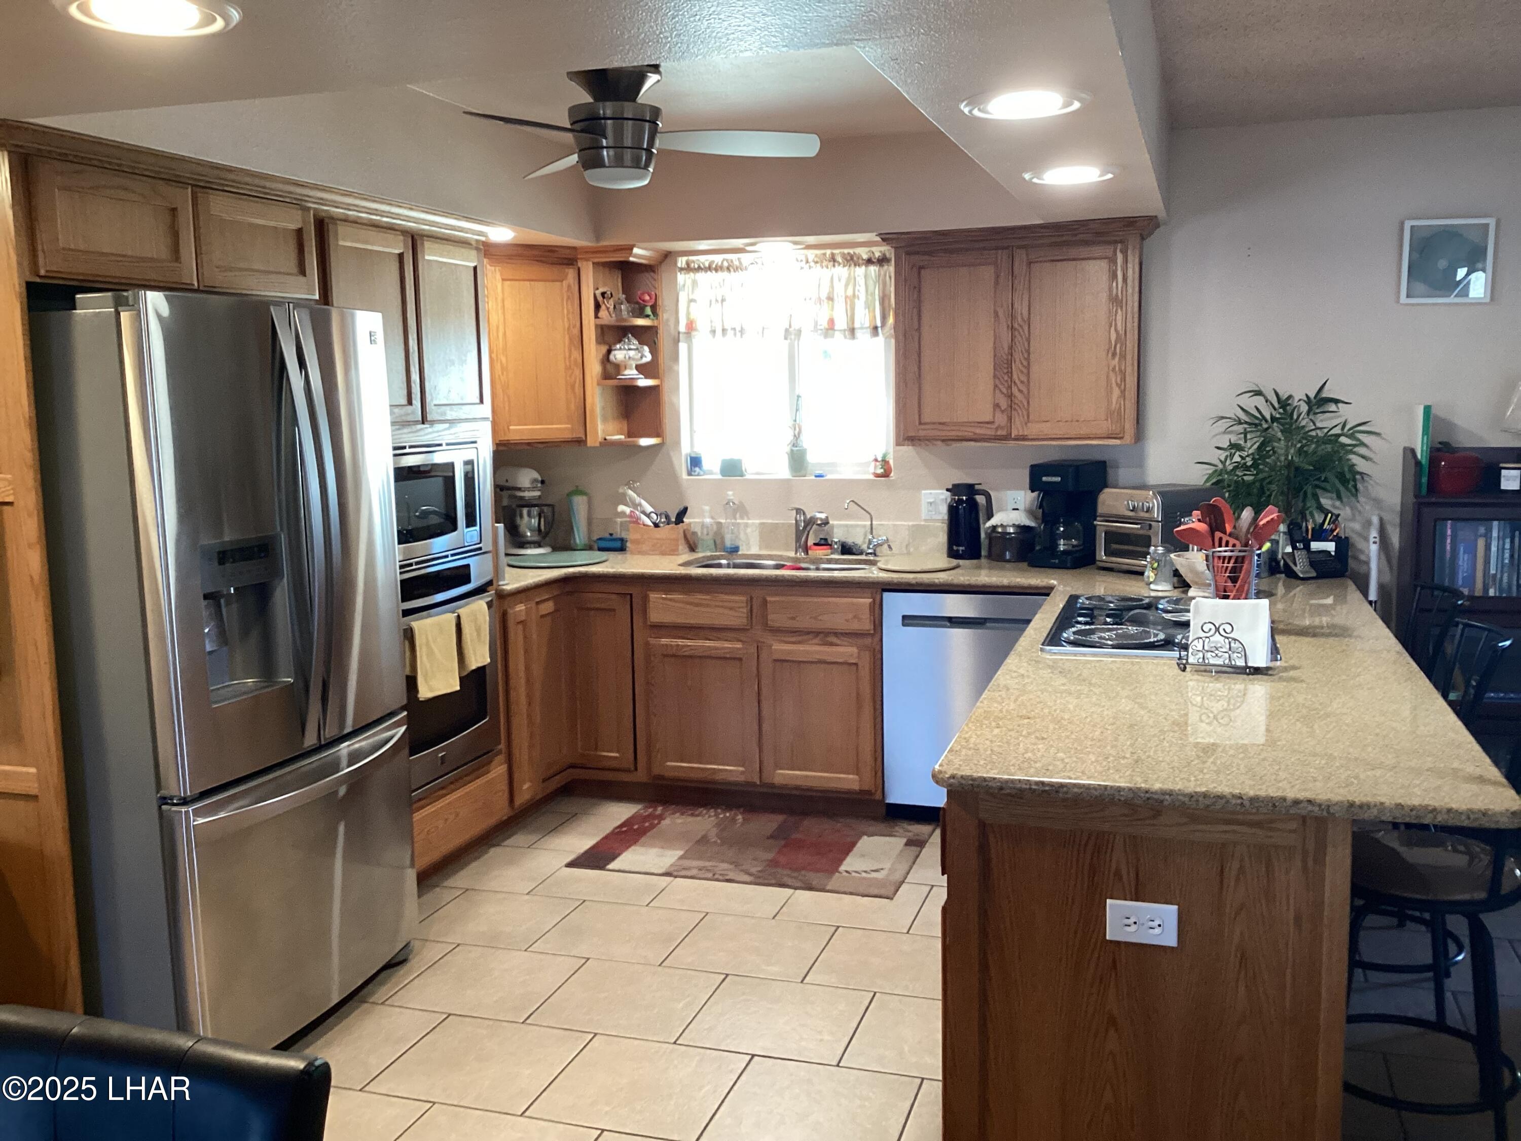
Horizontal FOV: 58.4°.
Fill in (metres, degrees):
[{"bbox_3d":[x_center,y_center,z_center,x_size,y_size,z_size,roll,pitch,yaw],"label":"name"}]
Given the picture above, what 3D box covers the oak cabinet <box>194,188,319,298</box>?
[{"bbox_3d":[-1.544,-0.830,3.544,0.600,0.245,0.480,1,8,17],"label":"oak cabinet"}]

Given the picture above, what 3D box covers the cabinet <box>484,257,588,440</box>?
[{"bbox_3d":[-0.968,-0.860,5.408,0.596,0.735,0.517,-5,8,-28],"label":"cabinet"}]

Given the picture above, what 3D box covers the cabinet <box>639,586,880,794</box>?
[{"bbox_3d":[0.074,0.396,5.282,0.935,0.770,0.625,1,8,17],"label":"cabinet"}]

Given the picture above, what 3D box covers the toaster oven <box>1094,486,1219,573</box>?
[{"bbox_3d":[1.425,-0.149,4.801,0.350,0.295,0.320,-5,8,-29],"label":"toaster oven"}]

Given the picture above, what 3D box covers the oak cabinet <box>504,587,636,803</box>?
[{"bbox_3d":[-0.858,0.418,5.245,0.825,0.795,1.014,1,8,17],"label":"oak cabinet"}]

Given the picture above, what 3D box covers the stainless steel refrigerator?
[{"bbox_3d":[-1.466,0.250,3.447,0.870,1.785,0.900,1,8,17],"label":"stainless steel refrigerator"}]

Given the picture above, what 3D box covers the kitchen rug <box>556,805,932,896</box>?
[{"bbox_3d":[-0.014,0.950,4.742,1.120,0.012,0.745,1,8,17],"label":"kitchen rug"}]

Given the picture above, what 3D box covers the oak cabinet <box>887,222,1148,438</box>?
[{"bbox_3d":[0.951,-0.849,4.983,0.950,0.770,0.390,1,8,17],"label":"oak cabinet"}]

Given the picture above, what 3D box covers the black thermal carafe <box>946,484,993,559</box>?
[{"bbox_3d":[0.792,-0.188,5.169,0.179,0.285,0.127,0,8,6],"label":"black thermal carafe"}]

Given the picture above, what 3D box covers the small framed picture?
[{"bbox_3d":[2.340,-1.051,4.635,0.280,0.280,0.025,1,8,17],"label":"small framed picture"}]

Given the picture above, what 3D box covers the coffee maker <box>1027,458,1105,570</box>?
[{"bbox_3d":[1.109,-0.207,4.941,0.189,0.368,0.238,5,9,36],"label":"coffee maker"}]

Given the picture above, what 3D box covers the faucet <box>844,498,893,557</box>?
[{"bbox_3d":[0.415,-0.162,5.269,0.184,0.219,0.080,-1,8,-3],"label":"faucet"}]

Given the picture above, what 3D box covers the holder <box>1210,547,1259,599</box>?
[{"bbox_3d":[1.401,0.022,4.011,0.146,0.154,0.146,1,8,17],"label":"holder"}]

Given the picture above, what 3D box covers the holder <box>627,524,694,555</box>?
[{"bbox_3d":[-0.405,-0.130,5.507,0.216,0.119,0.129,1,8,17],"label":"holder"}]

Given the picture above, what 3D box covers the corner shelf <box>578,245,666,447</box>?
[{"bbox_3d":[-0.537,-0.881,5.398,0.238,0.765,0.318,1,8,17],"label":"corner shelf"}]

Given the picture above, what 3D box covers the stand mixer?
[{"bbox_3d":[-0.961,-0.244,5.643,0.230,0.360,0.350,-6,9,-35],"label":"stand mixer"}]

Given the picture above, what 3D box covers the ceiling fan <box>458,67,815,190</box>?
[{"bbox_3d":[-0.387,-1.164,3.519,1.020,0.340,1.000,-2,7,-6],"label":"ceiling fan"}]

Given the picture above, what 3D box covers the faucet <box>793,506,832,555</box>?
[{"bbox_3d":[0.203,-0.152,5.360,0.065,0.190,0.230,-6,9,-35],"label":"faucet"}]

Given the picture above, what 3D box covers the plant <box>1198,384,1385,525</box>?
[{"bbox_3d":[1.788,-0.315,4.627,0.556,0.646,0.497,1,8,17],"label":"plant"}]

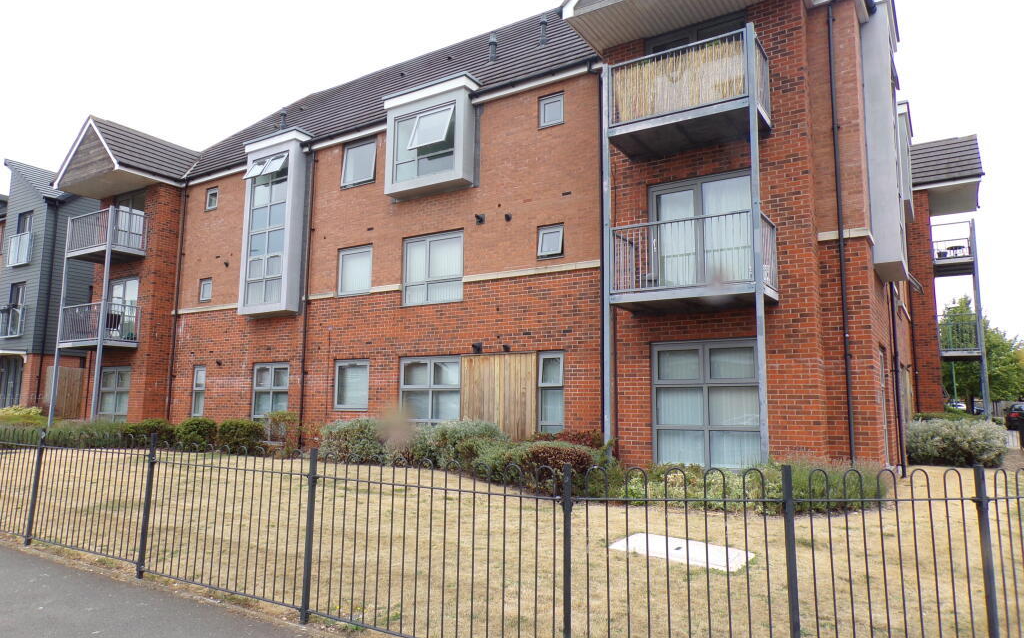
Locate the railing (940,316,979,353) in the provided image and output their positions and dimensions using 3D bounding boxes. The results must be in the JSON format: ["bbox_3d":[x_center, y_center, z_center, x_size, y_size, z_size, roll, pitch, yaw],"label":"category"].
[{"bbox_3d":[13.344,0.515,21.034,1.050,1.070,2.250,-4,-9,34],"label":"railing"}]

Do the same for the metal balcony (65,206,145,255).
[{"bbox_3d":[-12.332,-2.522,21.490,2.420,1.120,0.950,-4,-9,34],"label":"metal balcony"}]

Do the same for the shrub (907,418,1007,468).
[{"bbox_3d":[9.288,2.564,14.889,1.779,0.984,1.423,-4,-9,34],"label":"shrub"}]

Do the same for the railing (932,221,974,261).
[{"bbox_3d":[13.521,-2.163,21.772,0.980,1.000,2.450,-4,-9,32],"label":"railing"}]

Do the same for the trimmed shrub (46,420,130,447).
[{"bbox_3d":[-11.144,3.045,18.875,3.400,0.700,0.900,-4,-9,34],"label":"trimmed shrub"}]

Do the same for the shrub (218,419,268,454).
[{"bbox_3d":[-6.476,2.822,17.070,1.050,0.800,1.000,-4,-9,32],"label":"shrub"}]

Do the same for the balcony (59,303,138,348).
[{"bbox_3d":[-12.125,0.183,20.852,2.360,1.030,1.050,-4,-9,32],"label":"balcony"}]

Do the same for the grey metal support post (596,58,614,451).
[{"bbox_3d":[1.474,-0.823,11.119,0.090,6.670,0.090,-4,-9,32],"label":"grey metal support post"}]

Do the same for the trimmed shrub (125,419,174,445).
[{"bbox_3d":[-9.469,3.002,18.734,1.200,0.770,0.950,-4,-9,32],"label":"trimmed shrub"}]

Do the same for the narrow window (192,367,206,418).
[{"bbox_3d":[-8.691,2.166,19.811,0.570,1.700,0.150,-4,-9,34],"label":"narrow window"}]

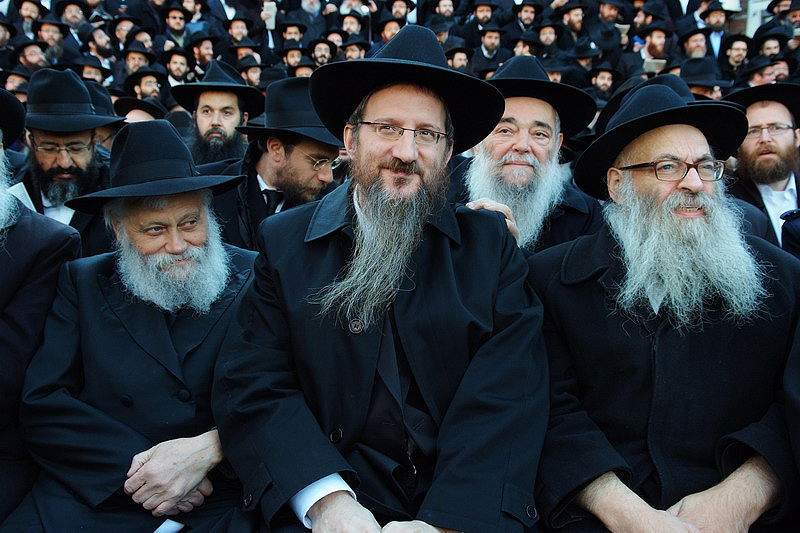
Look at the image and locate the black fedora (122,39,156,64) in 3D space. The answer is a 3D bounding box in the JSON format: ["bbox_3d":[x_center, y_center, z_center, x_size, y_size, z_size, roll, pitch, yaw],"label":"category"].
[{"bbox_3d":[-2.412,-1.995,7.200,0.320,0.145,0.350,6,9,-8],"label":"black fedora"}]

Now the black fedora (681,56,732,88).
[{"bbox_3d":[1.857,-1.177,4.700,0.330,0.150,0.300,8,7,36],"label":"black fedora"}]

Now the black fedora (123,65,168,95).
[{"bbox_3d":[-1.834,-1.348,5.600,0.320,0.140,0.350,-2,-1,-37],"label":"black fedora"}]

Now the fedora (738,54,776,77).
[{"bbox_3d":[3.065,-1.736,6.700,0.330,0.140,0.300,-15,0,12],"label":"fedora"}]

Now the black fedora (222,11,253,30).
[{"bbox_3d":[-1.711,-2.596,8.200,0.300,0.140,0.330,2,0,-6],"label":"black fedora"}]

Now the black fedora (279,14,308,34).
[{"bbox_3d":[-1.123,-2.557,8.200,0.315,0.140,0.345,-1,7,-6],"label":"black fedora"}]

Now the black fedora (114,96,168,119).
[{"bbox_3d":[-1.480,-0.930,4.500,0.320,0.140,0.350,14,0,9],"label":"black fedora"}]

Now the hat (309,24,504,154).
[{"bbox_3d":[0.015,-0.318,1.352,0.335,0.150,0.365,8,-17,-5],"label":"hat"}]

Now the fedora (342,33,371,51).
[{"bbox_3d":[-0.470,-2.431,8.400,0.320,0.140,0.350,8,12,31],"label":"fedora"}]

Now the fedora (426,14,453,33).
[{"bbox_3d":[0.436,-2.750,8.800,0.345,0.140,0.315,-15,11,-36],"label":"fedora"}]

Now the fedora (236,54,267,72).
[{"bbox_3d":[-1.547,-2.120,8.100,0.350,0.140,0.320,3,6,37],"label":"fedora"}]

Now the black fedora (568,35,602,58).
[{"bbox_3d":[1.850,-2.206,7.800,0.330,0.140,0.300,1,3,24],"label":"black fedora"}]

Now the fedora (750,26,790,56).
[{"bbox_3d":[3.526,-2.151,7.400,0.330,0.145,0.355,-1,-5,9],"label":"fedora"}]

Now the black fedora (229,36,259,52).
[{"bbox_3d":[-1.640,-2.341,8.200,0.325,0.140,0.350,-1,14,-3],"label":"black fedora"}]

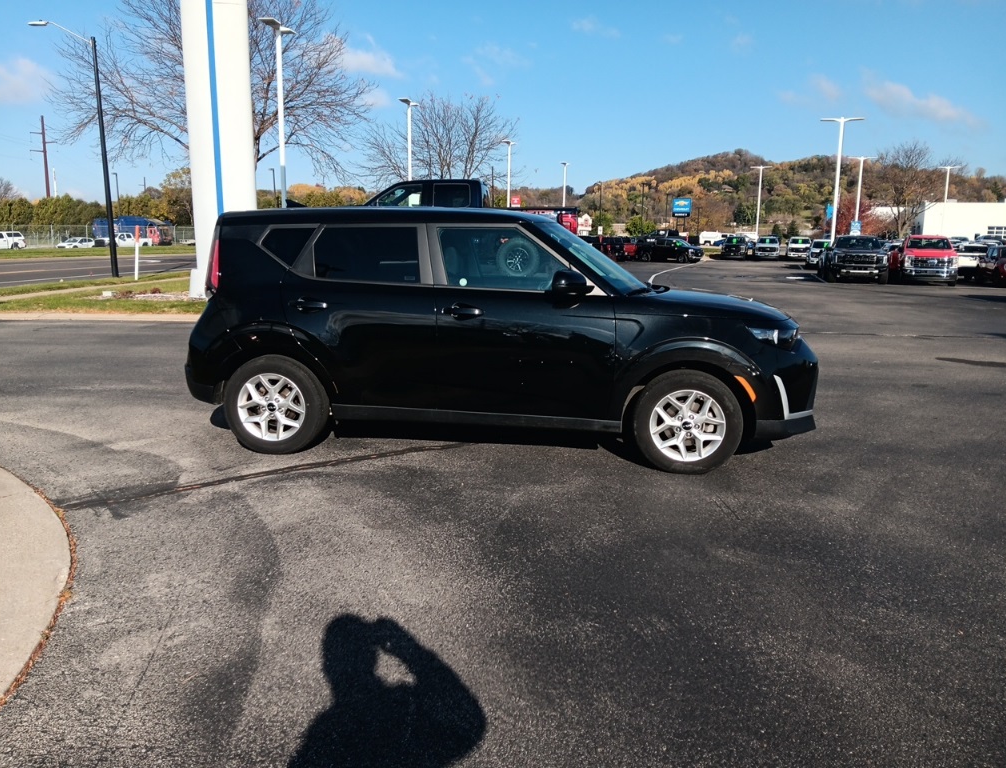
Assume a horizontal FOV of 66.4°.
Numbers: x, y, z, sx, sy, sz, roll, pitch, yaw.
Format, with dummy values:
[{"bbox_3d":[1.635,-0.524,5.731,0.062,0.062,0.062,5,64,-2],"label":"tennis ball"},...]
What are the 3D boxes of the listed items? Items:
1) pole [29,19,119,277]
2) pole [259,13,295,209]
[{"bbox_3d":[-14.000,-7.610,25.124,2.550,8.150,0.350,3,11,11],"label":"pole"},{"bbox_3d":[-7.493,-7.822,26.298,0.400,8.300,2.050,5,11,21],"label":"pole"}]

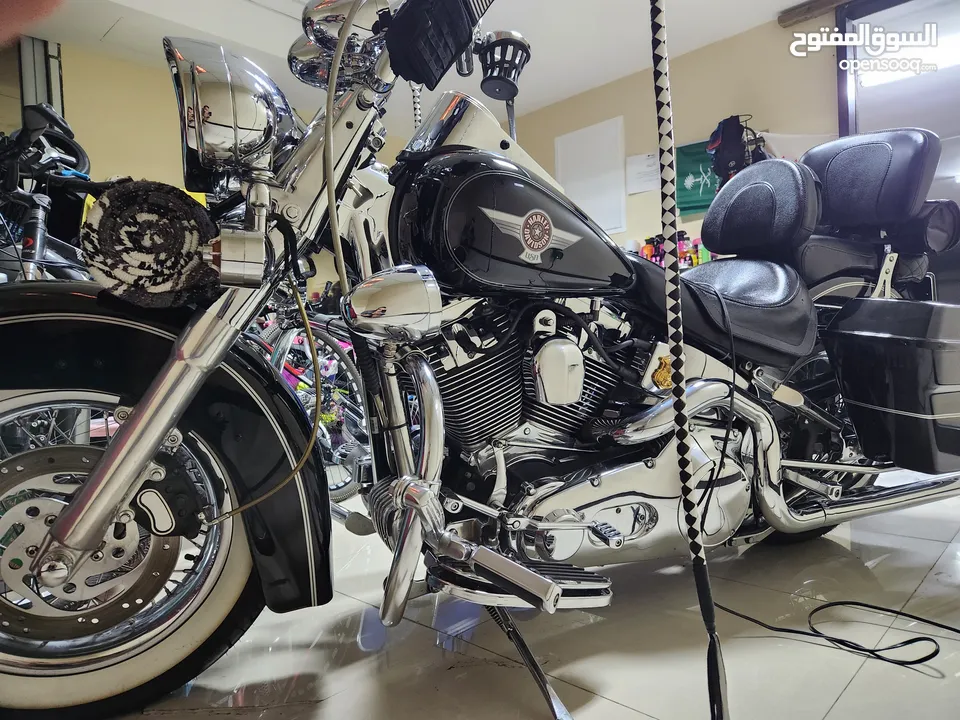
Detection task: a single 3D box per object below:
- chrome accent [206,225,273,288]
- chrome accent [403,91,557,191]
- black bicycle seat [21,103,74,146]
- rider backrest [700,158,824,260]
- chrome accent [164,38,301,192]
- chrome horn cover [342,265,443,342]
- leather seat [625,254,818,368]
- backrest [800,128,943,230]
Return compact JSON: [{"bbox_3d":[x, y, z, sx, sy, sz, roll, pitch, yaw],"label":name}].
[{"bbox_3d":[-0.311,-0.131,0.822,0.075,0.075,0.075,-2,11,-23],"label":"chrome accent"},{"bbox_3d":[0.011,-0.370,1.126,0.340,0.140,0.150,4,8,-28],"label":"chrome accent"},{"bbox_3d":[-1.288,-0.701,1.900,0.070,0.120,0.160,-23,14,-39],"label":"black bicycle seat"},{"bbox_3d":[0.662,-0.345,1.470,0.090,0.235,0.280,14,3,-29],"label":"rider backrest"},{"bbox_3d":[-0.360,-0.343,0.938,0.185,0.200,0.195,0,10,-24],"label":"chrome accent"},{"bbox_3d":[-0.134,-0.086,0.935,0.130,0.108,0.108,-2,11,-27],"label":"chrome horn cover"},{"bbox_3d":[0.506,-0.125,1.432,0.530,0.205,0.360,0,10,-27],"label":"leather seat"},{"bbox_3d":[0.998,-0.459,1.628,0.095,0.230,0.320,13,4,-29],"label":"backrest"}]

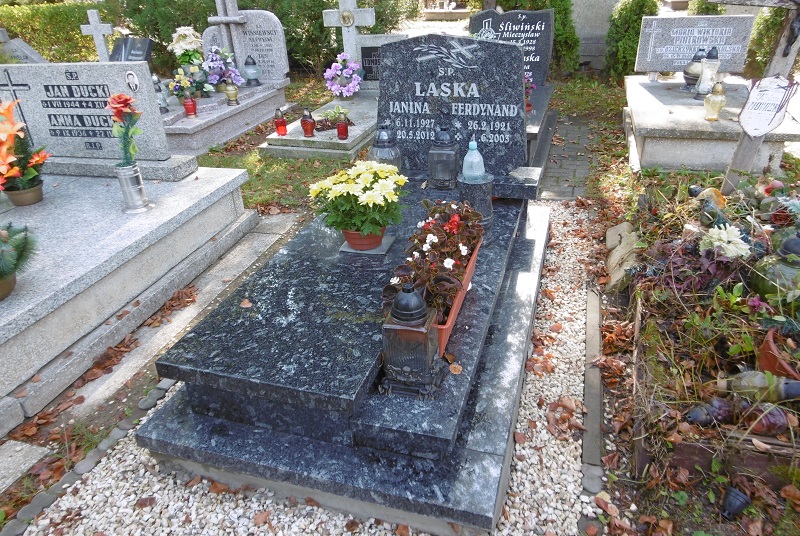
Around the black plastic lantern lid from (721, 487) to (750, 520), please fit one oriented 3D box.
[{"bbox_3d":[0.919,0.652,1.526,0.063,0.063,0.076,25,56,41],"label":"black plastic lantern lid"}]

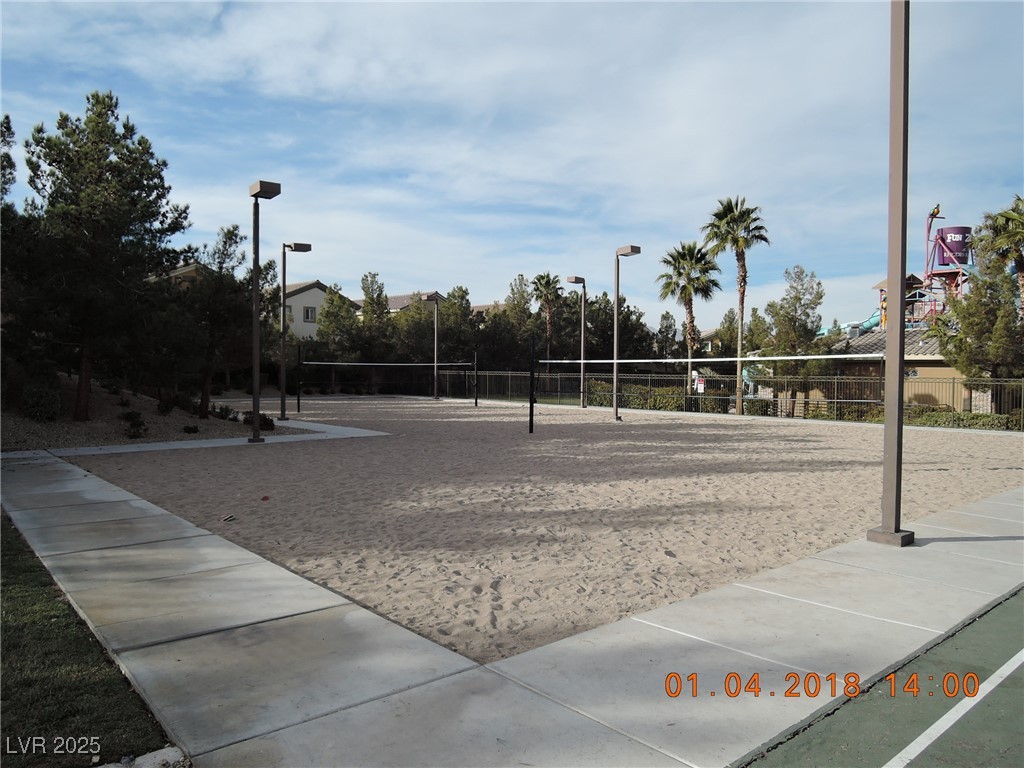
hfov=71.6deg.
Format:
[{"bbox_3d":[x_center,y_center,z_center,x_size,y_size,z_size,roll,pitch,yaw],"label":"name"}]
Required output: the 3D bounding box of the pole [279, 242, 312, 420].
[{"bbox_3d":[-8.236,-1.955,26.780,1.200,6.620,0.460,0,1,-42],"label":"pole"}]

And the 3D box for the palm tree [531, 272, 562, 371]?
[{"bbox_3d":[2.897,-4.162,57.940,2.600,10.040,2.600,1,1,0],"label":"palm tree"}]

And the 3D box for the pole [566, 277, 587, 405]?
[{"bbox_3d":[3.204,-1.952,33.950,1.040,6.196,0.510,-1,2,-40],"label":"pole"}]

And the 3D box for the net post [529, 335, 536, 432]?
[{"bbox_3d":[0.580,0.036,20.010,0.130,2.755,0.200,-1,2,-40],"label":"net post"}]

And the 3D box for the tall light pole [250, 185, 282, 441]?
[{"bbox_3d":[-6.072,-1.676,17.272,0.510,6.196,1.040,-1,2,-40],"label":"tall light pole"}]

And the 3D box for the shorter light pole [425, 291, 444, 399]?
[{"bbox_3d":[-4.814,-2.190,42.754,1.040,6.196,0.510,-1,2,-40],"label":"shorter light pole"}]

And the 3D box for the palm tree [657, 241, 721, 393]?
[{"bbox_3d":[8.403,-2.788,33.417,3.000,7.964,3.000,-1,2,-40],"label":"palm tree"}]

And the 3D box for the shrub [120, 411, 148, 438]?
[{"bbox_3d":[-9.305,0.998,17.500,0.680,0.620,0.650,-1,2,-40],"label":"shrub"}]

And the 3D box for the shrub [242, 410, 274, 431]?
[{"bbox_3d":[-8.042,1.158,22.523,0.980,0.630,0.960,1,1,0],"label":"shrub"}]

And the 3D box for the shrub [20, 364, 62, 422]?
[{"bbox_3d":[-13.657,0.276,20.609,1.100,1.680,1.080,1,1,0],"label":"shrub"}]

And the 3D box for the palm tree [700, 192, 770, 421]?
[{"bbox_3d":[10.056,-3.521,31.946,3.000,9.880,3.000,1,1,0],"label":"palm tree"}]

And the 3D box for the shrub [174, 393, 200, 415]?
[{"bbox_3d":[-12.596,0.746,27.517,0.900,0.830,0.880,1,1,0],"label":"shrub"}]

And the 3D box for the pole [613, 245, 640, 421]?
[{"bbox_3d":[4.068,-1.773,25.517,0.510,6.196,1.040,-1,2,-40],"label":"pole"}]

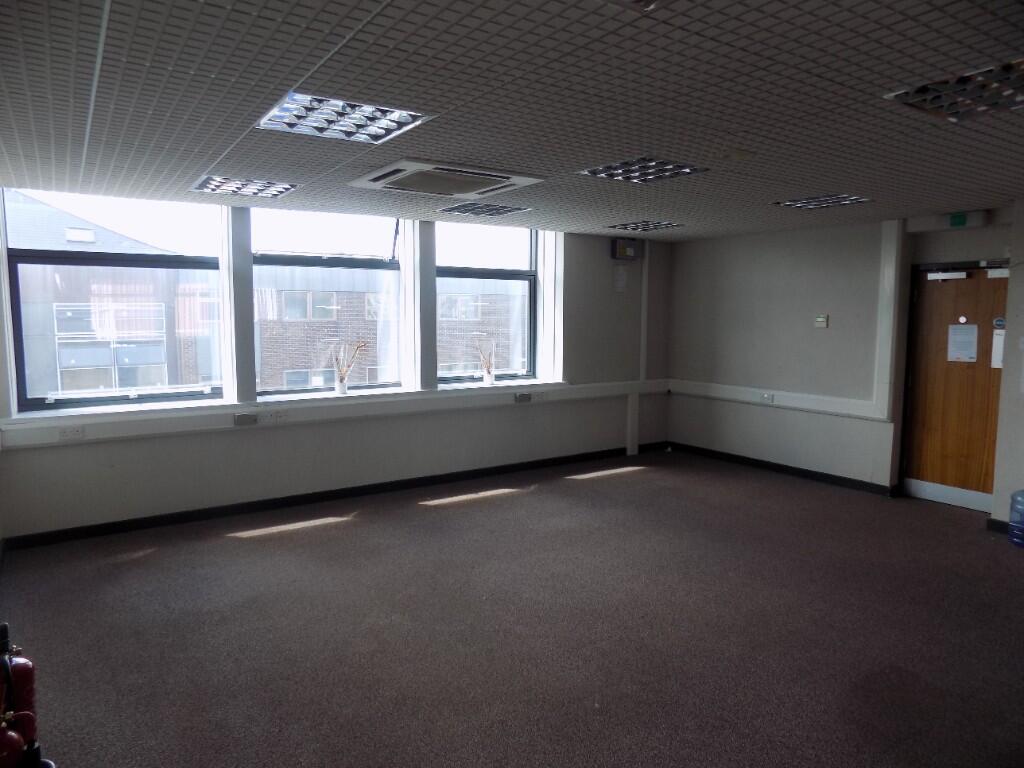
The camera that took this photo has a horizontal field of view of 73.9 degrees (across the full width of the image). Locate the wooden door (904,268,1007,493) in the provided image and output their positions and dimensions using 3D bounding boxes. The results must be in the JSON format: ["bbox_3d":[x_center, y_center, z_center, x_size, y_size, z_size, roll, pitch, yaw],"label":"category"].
[{"bbox_3d":[3.783,0.033,5.691,0.055,1.970,0.810,-4,7,-34],"label":"wooden door"}]

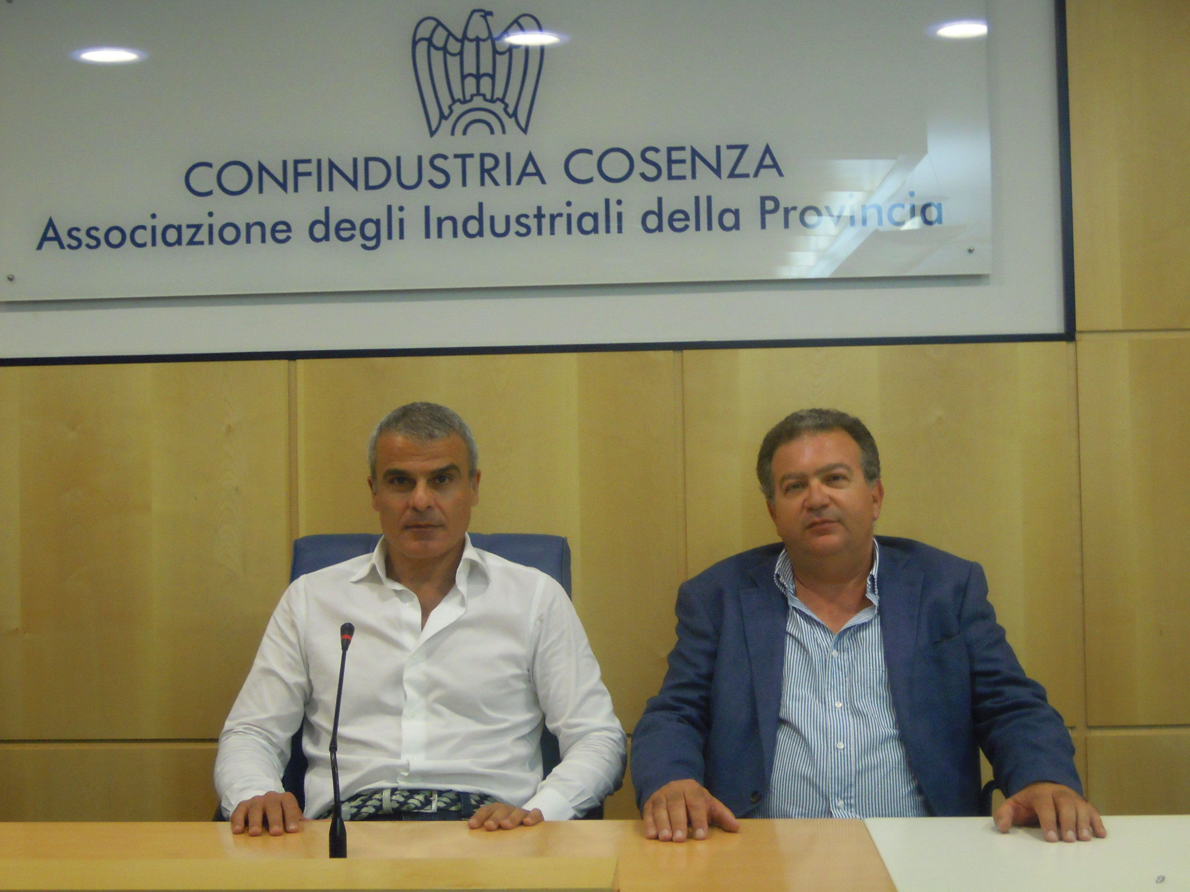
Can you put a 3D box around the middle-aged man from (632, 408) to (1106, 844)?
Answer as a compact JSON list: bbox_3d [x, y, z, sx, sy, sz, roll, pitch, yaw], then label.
[{"bbox_3d":[0.402,0.605,2.287,0.700,1.340,0.770,-1,-2,7],"label":"middle-aged man"}]

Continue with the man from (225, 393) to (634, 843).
[{"bbox_3d":[-0.268,0.603,2.306,0.630,1.360,0.750,-1,-2,3],"label":"man"}]

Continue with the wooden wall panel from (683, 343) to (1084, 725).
[{"bbox_3d":[0.580,0.182,3.195,0.785,0.773,0.030,-1,-2,3],"label":"wooden wall panel"}]

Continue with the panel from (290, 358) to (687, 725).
[{"bbox_3d":[-0.211,0.201,3.234,0.788,0.775,0.030,-1,-2,3],"label":"panel"}]

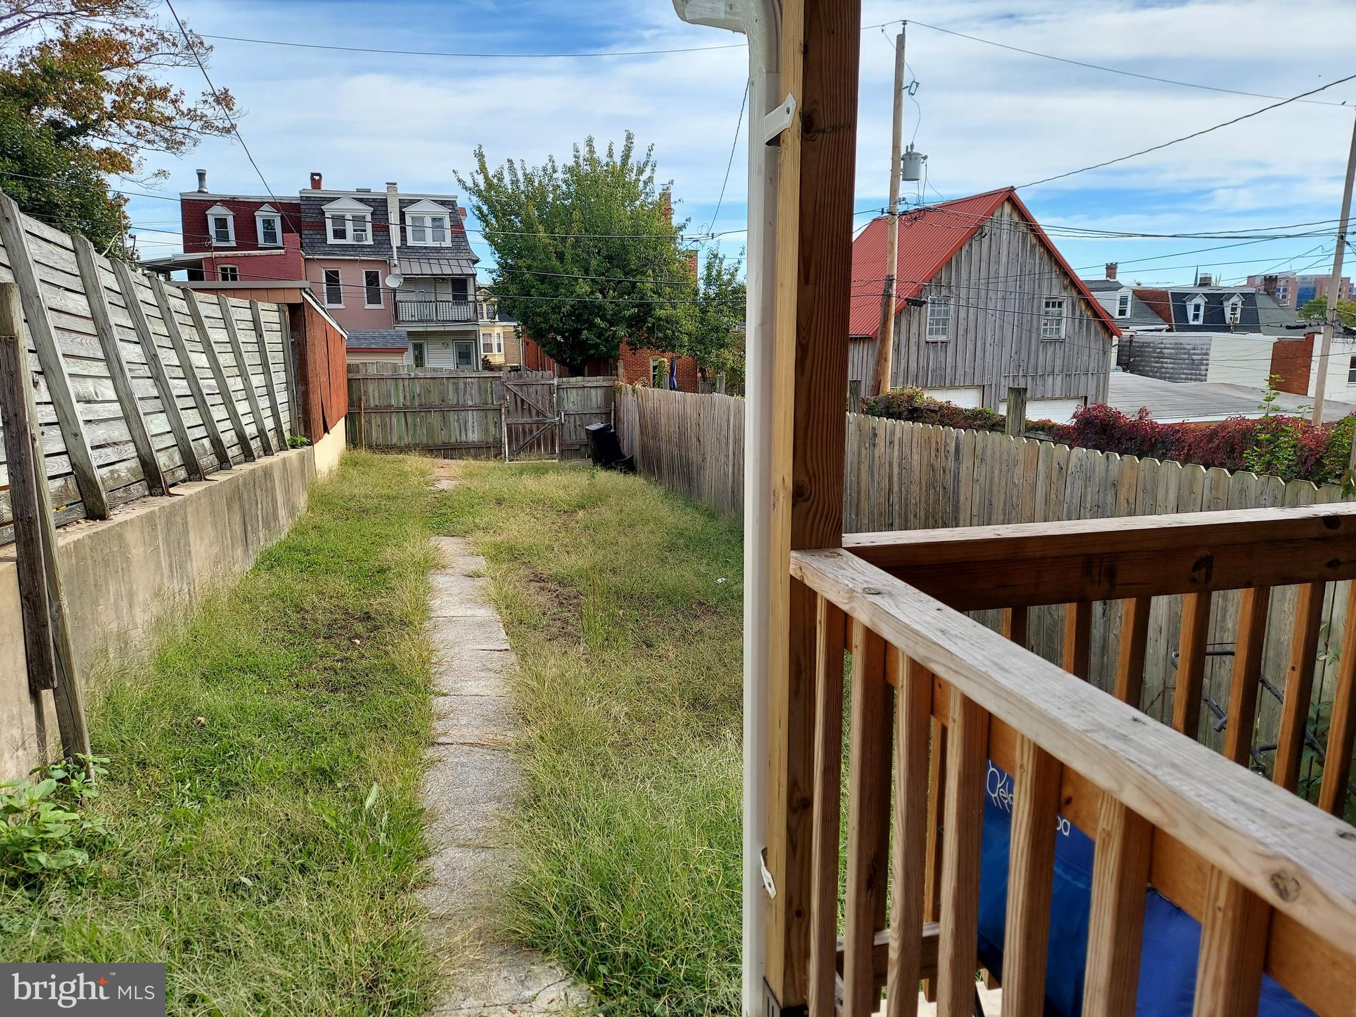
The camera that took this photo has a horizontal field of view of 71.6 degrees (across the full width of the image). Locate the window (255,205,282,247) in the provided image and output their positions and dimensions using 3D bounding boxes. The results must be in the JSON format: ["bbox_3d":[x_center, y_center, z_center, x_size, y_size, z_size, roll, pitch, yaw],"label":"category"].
[{"bbox_3d":[-18.398,-12.711,42.300,1.220,1.920,0.850,-4,12,-18],"label":"window"}]

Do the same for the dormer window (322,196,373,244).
[{"bbox_3d":[-14.624,-12.749,41.600,2.150,2.120,0.850,-4,12,-18],"label":"dormer window"}]

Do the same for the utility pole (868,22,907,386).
[{"bbox_3d":[5.414,-6.693,23.890,0.330,10.100,0.330,-3,12,-18],"label":"utility pole"}]

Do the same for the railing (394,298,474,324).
[{"bbox_3d":[-10.783,-8.716,41.700,3.500,1.050,0.150,-4,12,-18],"label":"railing"}]

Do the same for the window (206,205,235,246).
[{"bbox_3d":[-20.323,-12.585,41.800,1.220,1.920,0.850,-4,12,-18],"label":"window"}]

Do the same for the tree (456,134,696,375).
[{"bbox_3d":[-3.371,-7.737,31.000,7.600,9.000,7.300,-4,12,-18],"label":"tree"}]

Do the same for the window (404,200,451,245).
[{"bbox_3d":[-11.328,-12.960,42.600,2.100,2.100,0.850,-4,12,-18],"label":"window"}]

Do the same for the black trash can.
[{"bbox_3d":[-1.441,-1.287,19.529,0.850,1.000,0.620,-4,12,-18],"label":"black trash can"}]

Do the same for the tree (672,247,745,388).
[{"bbox_3d":[1.275,-5.711,31.000,3.000,5.300,3.000,-4,12,-18],"label":"tree"}]

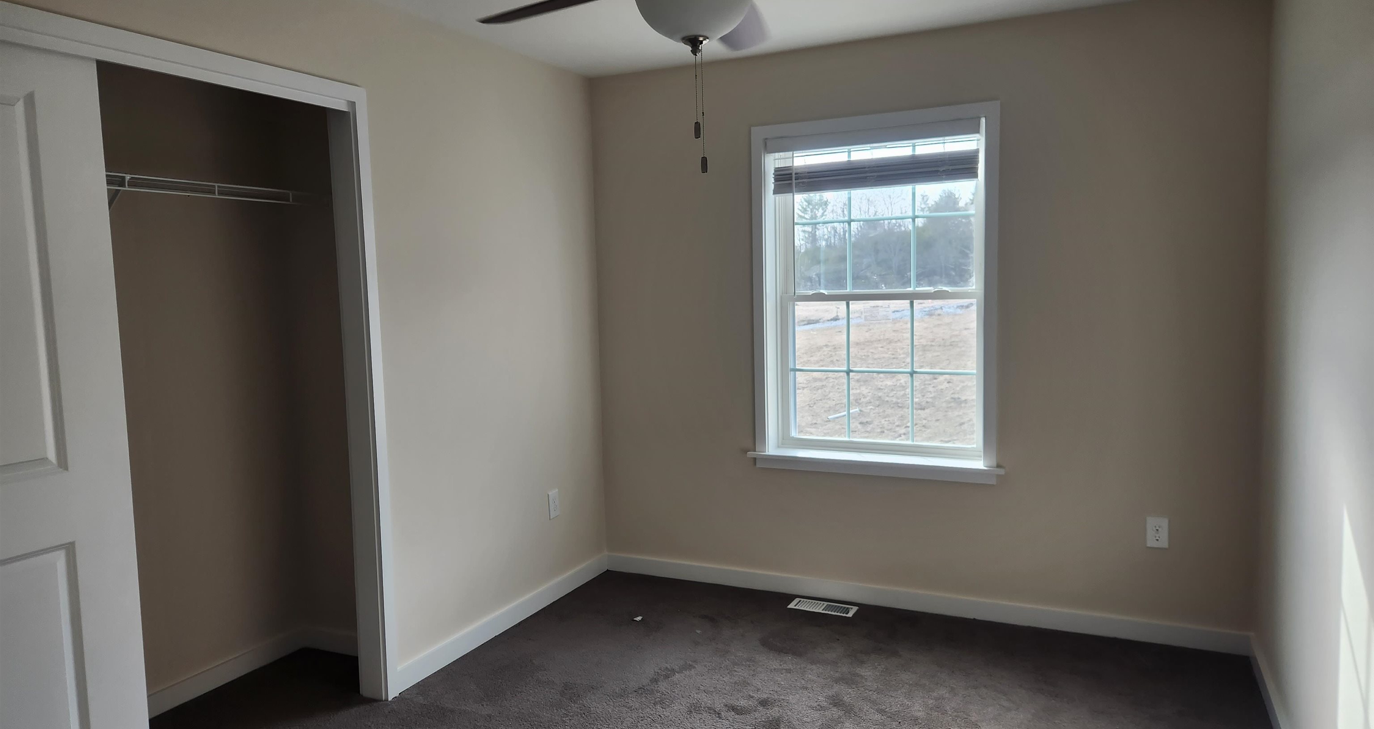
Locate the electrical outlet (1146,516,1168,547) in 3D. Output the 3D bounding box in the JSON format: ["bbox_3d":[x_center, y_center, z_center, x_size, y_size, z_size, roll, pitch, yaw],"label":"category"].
[{"bbox_3d":[1.800,0.645,3.492,0.072,0.115,0.010,1,6,26],"label":"electrical outlet"}]

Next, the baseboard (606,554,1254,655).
[{"bbox_3d":[0.848,1.016,3.987,2.785,0.083,0.016,1,6,26],"label":"baseboard"}]

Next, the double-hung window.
[{"bbox_3d":[0.797,-0.284,3.926,1.055,1.525,0.130,1,6,26],"label":"double-hung window"}]

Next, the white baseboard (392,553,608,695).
[{"bbox_3d":[-0.717,1.062,3.933,0.016,0.083,1.480,1,6,26],"label":"white baseboard"}]

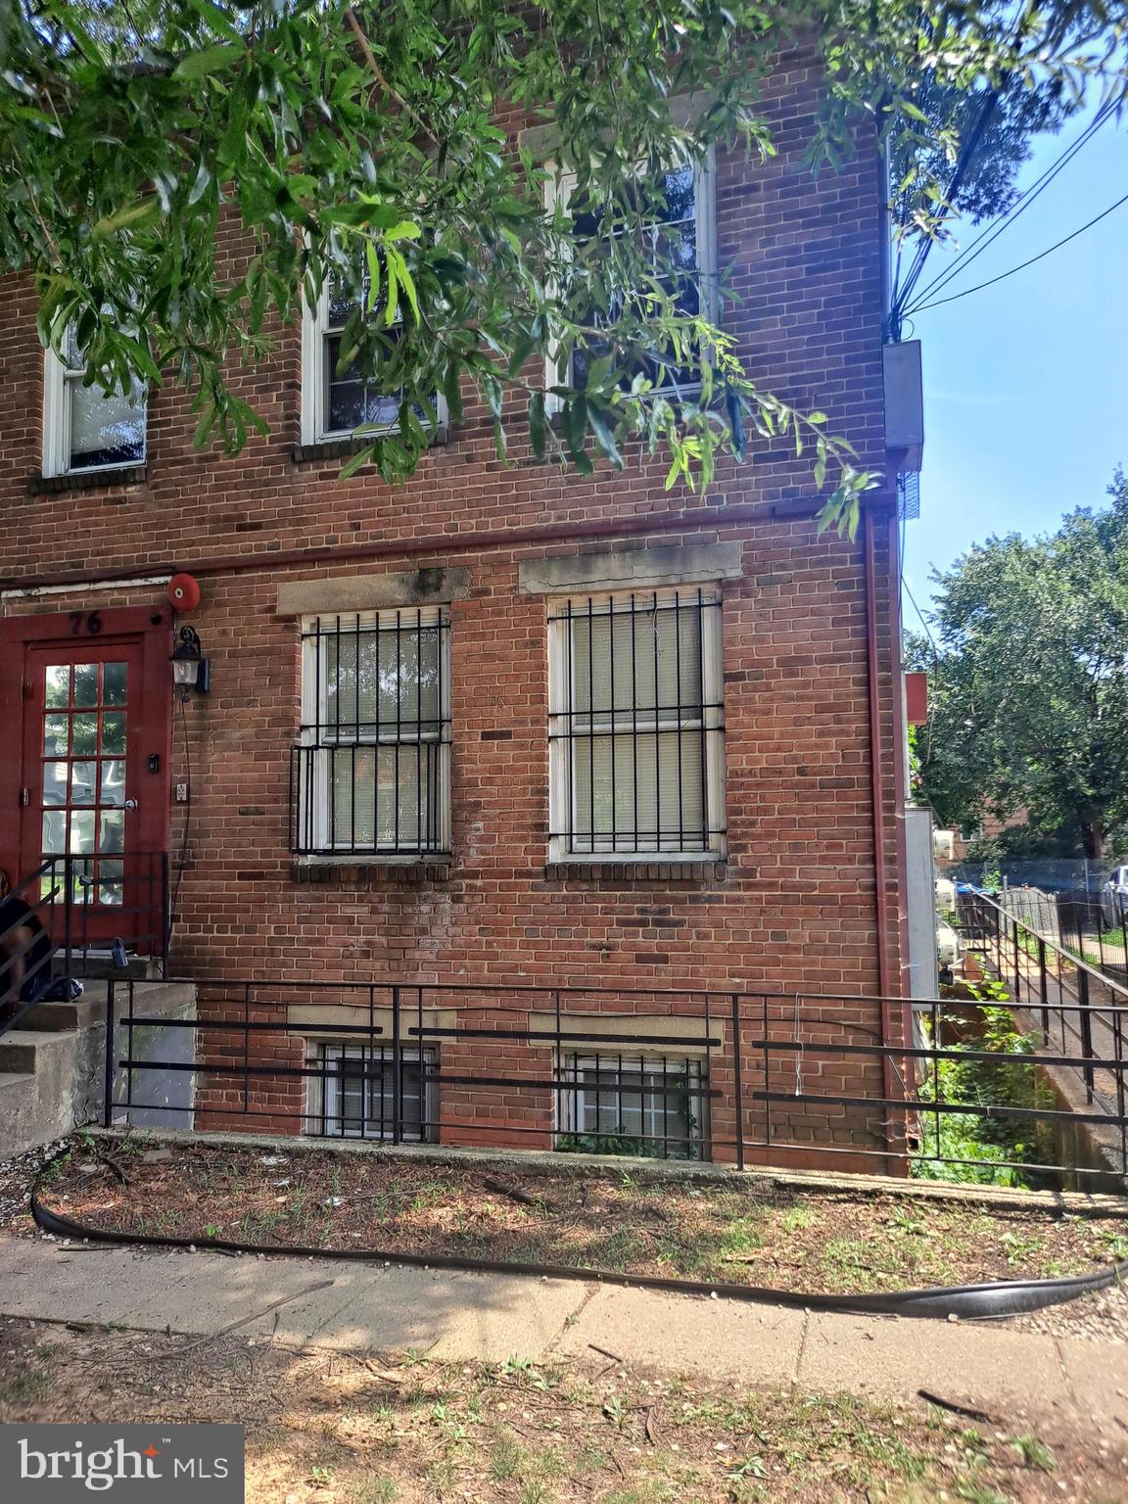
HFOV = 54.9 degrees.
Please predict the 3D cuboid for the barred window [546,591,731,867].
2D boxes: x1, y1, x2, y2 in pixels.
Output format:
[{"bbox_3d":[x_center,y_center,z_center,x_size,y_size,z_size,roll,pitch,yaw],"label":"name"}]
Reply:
[{"bbox_3d":[0.416,-0.177,6.358,1.055,1.510,0.050,-2,-5,16],"label":"barred window"}]

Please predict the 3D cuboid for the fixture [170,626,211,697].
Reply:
[{"bbox_3d":[-2.417,-0.572,7.022,0.205,0.490,0.260,-2,-5,16],"label":"fixture"}]

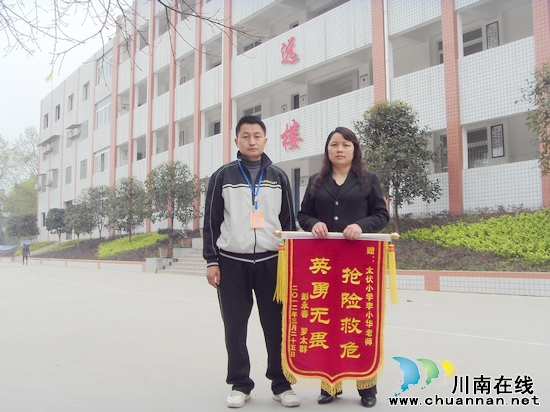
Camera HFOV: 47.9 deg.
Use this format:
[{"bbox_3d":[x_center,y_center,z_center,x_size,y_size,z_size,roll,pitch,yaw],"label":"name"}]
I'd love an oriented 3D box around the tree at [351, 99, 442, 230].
[{"bbox_3d":[3.772,-1.230,19.260,2.650,4.168,2.600,0,-4,0],"label":"tree"}]

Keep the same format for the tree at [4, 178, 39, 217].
[{"bbox_3d":[-31.239,0.842,76.346,5.500,9.017,5.500,0,-4,0],"label":"tree"}]

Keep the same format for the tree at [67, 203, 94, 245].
[{"bbox_3d":[-12.974,1.247,41.314,2.000,2.970,2.000,0,-4,0],"label":"tree"}]

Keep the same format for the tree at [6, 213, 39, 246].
[{"bbox_3d":[-22.265,2.135,54.617,2.900,3.042,2.700,0,-4,0],"label":"tree"}]

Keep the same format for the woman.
[{"bbox_3d":[0.396,0.332,3.632,0.530,1.605,0.360,0,-4,3],"label":"woman"}]

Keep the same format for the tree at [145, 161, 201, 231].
[{"bbox_3d":[-5.374,-0.406,32.755,2.900,4.035,2.800,0,-4,0],"label":"tree"}]

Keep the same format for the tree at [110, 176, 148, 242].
[{"bbox_3d":[-8.462,0.167,36.146,2.150,3.803,2.150,0,-4,0],"label":"tree"}]

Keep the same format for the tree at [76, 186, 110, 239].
[{"bbox_3d":[-12.184,0.355,42.642,2.500,3.692,2.500,0,-4,0],"label":"tree"}]

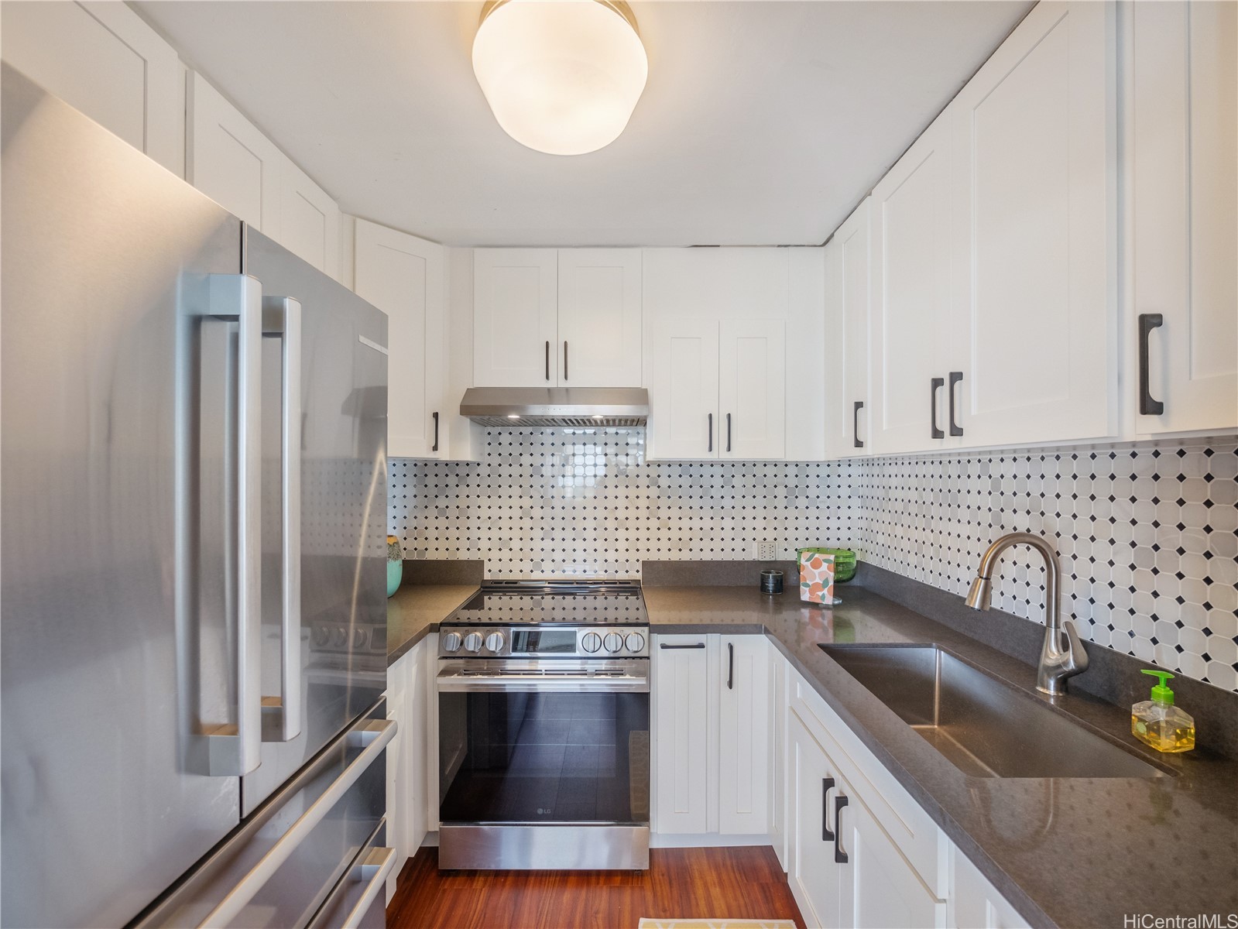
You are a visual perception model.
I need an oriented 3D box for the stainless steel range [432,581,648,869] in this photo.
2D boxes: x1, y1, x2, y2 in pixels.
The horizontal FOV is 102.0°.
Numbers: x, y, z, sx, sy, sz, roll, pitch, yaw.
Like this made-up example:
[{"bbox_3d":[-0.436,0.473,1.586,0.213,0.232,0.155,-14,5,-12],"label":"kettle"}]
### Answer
[{"bbox_3d":[-0.266,1.003,2.060,0.759,0.915,0.655,0,-1,0],"label":"stainless steel range"}]

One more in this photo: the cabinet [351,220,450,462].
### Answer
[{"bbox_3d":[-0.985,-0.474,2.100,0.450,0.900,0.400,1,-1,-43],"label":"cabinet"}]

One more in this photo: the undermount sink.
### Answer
[{"bbox_3d":[0.810,0.690,1.224,0.380,0.240,0.715,0,-1,0],"label":"undermount sink"}]

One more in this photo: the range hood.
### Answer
[{"bbox_3d":[-0.264,-0.257,2.208,0.759,0.140,0.410,0,-1,0],"label":"range hood"}]

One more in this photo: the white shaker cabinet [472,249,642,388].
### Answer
[{"bbox_3d":[-0.262,-0.622,2.258,0.727,0.590,0.320,0,-1,0],"label":"white shaker cabinet"}]

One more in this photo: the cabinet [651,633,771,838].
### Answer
[{"bbox_3d":[0.335,0.986,2.098,0.434,0.750,0.600,0,-1,0],"label":"cabinet"}]

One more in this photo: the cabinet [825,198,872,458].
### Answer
[{"bbox_3d":[1.003,-0.469,1.899,0.316,0.885,0.415,0,-1,0],"label":"cabinet"}]

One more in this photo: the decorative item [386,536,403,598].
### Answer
[{"bbox_3d":[-1.030,0.439,2.175,0.180,0.265,0.180,0,-1,0],"label":"decorative item"}]

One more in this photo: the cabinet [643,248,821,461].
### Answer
[{"bbox_3d":[0.480,-0.467,2.259,0.750,0.900,0.315,0,-1,0],"label":"cabinet"}]

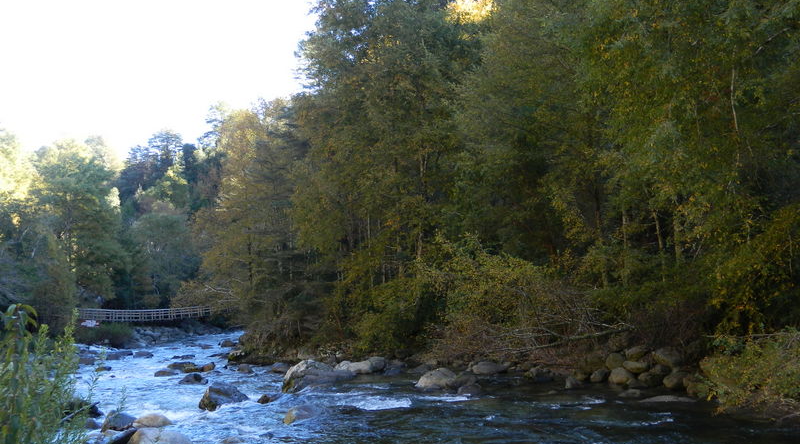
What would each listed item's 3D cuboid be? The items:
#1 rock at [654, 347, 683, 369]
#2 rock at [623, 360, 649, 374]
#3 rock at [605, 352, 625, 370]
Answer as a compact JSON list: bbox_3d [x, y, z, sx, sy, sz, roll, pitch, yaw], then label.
[{"bbox_3d":[7.580,3.833,26.800,0.790,0.560,0.620,-1,-5,16],"label":"rock"},{"bbox_3d":[6.587,4.069,26.500,0.700,0.380,0.480,-1,-5,16],"label":"rock"},{"bbox_3d":[6.081,3.946,26.800,0.550,0.480,0.480,-1,-5,16],"label":"rock"}]

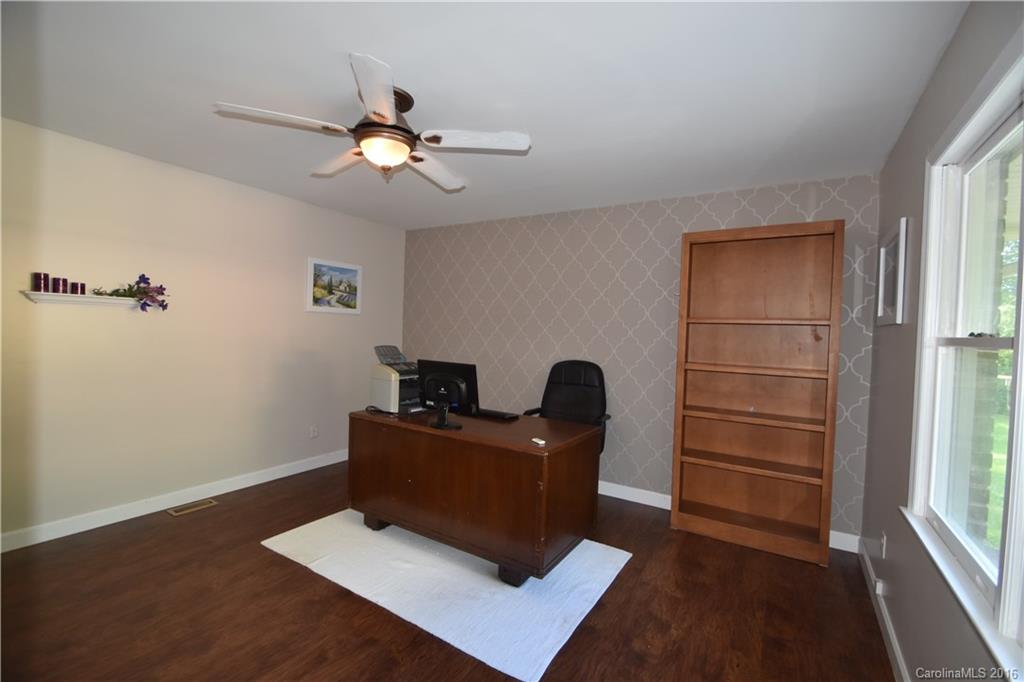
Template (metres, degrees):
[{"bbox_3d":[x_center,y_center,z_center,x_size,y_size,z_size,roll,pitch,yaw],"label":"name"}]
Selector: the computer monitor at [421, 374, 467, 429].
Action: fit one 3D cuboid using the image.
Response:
[{"bbox_3d":[-0.407,0.345,2.662,0.410,0.390,0.190,3,2,28],"label":"computer monitor"}]

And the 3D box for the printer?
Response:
[{"bbox_3d":[-0.826,0.285,3.261,0.420,0.450,0.370,3,2,32],"label":"printer"}]

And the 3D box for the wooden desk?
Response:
[{"bbox_3d":[-0.267,0.921,2.928,1.508,0.762,0.820,3,2,31],"label":"wooden desk"}]

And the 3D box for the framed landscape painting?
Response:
[{"bbox_3d":[-1.714,-0.518,4.168,0.026,0.500,0.590,3,2,32],"label":"framed landscape painting"}]

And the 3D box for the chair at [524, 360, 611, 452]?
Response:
[{"bbox_3d":[0.376,0.746,3.342,0.630,1.135,0.660,3,2,32],"label":"chair"}]

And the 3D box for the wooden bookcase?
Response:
[{"bbox_3d":[1.655,0.312,2.950,0.915,2.113,0.288,3,2,32],"label":"wooden bookcase"}]

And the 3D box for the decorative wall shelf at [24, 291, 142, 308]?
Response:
[{"bbox_3d":[-2.638,-0.256,2.644,0.100,0.065,0.540,3,2,32],"label":"decorative wall shelf"}]

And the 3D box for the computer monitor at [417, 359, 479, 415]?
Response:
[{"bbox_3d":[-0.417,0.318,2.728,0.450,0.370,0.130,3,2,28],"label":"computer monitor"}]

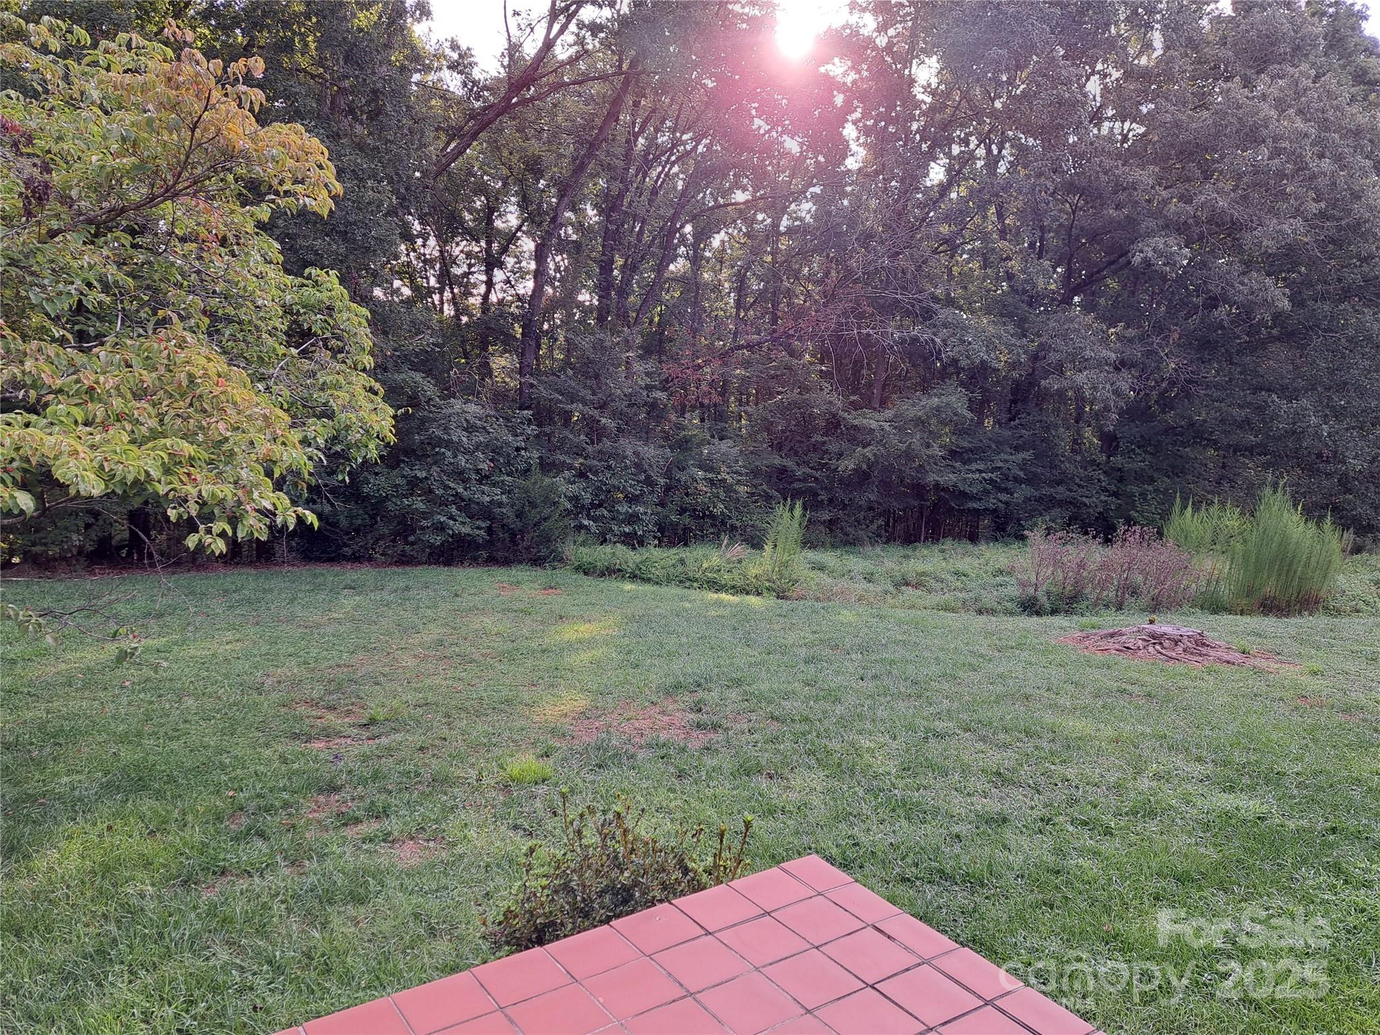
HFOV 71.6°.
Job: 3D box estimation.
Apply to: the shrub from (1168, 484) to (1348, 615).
[{"bbox_3d":[6.538,0.353,11.000,1.770,1.500,1.400,5,7,31],"label":"shrub"}]

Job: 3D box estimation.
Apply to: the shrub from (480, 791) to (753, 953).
[{"bbox_3d":[-0.290,1.175,3.170,0.840,0.530,0.600,-3,8,-34],"label":"shrub"}]

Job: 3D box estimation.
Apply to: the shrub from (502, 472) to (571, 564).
[{"bbox_3d":[-2.400,0.008,15.000,1.080,1.460,1.080,0,6,-9],"label":"shrub"}]

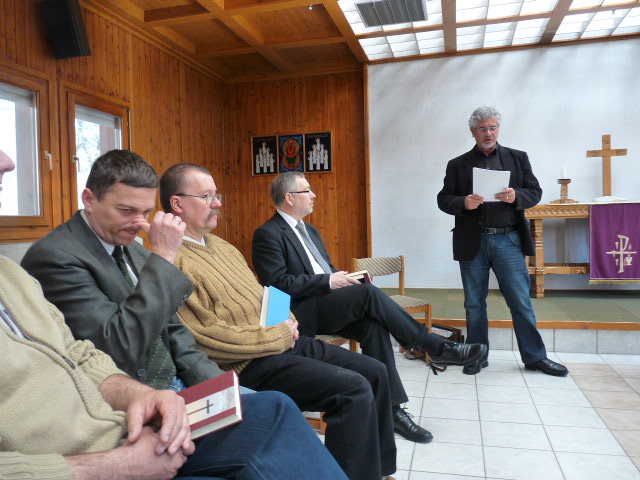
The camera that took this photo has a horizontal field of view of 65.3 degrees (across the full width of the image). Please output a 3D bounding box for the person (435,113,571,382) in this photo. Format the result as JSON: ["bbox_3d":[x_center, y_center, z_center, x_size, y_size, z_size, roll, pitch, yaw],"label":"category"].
[{"bbox_3d":[1.226,0.004,3.316,0.830,1.786,0.480,-1,2,18],"label":"person"}]

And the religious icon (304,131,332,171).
[{"bbox_3d":[-0.013,-1.090,6.244,0.358,0.489,0.030,-1,2,16],"label":"religious icon"}]

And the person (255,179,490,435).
[{"bbox_3d":[0.195,0.302,2.450,1.080,1.300,0.580,-1,2,32],"label":"person"}]

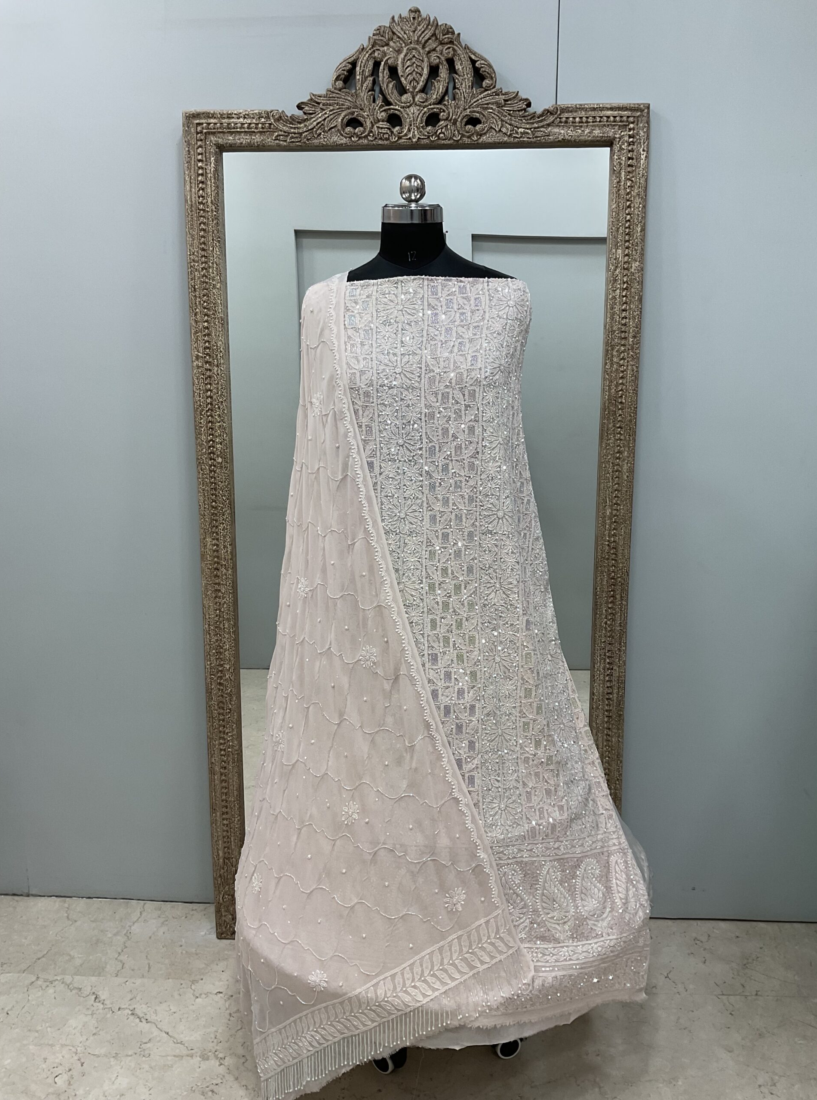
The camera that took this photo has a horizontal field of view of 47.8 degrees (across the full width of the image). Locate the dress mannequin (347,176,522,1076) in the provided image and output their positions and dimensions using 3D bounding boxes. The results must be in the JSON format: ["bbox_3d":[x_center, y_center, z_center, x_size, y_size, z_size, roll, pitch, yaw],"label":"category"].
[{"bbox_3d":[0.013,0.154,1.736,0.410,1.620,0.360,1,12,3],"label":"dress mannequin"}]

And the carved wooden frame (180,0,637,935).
[{"bbox_3d":[0.013,-0.074,1.971,0.914,1.974,0.065,1,10,3],"label":"carved wooden frame"}]

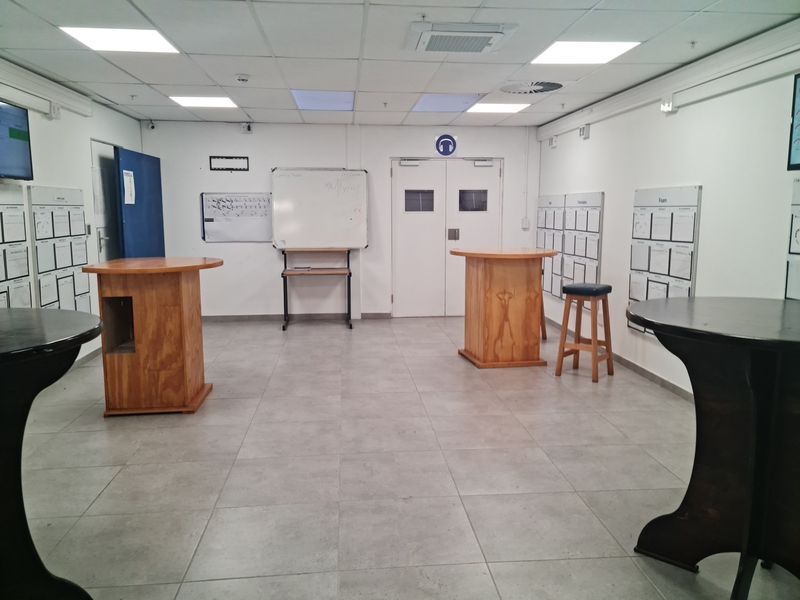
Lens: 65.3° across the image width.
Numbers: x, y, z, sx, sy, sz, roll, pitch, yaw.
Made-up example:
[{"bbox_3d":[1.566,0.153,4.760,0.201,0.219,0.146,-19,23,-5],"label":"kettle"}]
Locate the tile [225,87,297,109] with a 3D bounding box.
[{"bbox_3d":[-1.342,-1.958,6.097,0.600,0.018,1.200,-1,8,-5],"label":"tile"}]

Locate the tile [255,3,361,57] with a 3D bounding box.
[{"bbox_3d":[-0.527,-1.636,3.807,0.605,0.020,1.195,-1,8,-5],"label":"tile"}]

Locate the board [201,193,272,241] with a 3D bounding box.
[{"bbox_3d":[-2.000,-1.017,7.766,0.880,0.610,0.030,-1,8,-5],"label":"board"}]

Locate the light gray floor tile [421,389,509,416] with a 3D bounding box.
[{"bbox_3d":[0.468,0.766,4.610,0.600,0.010,0.600,-1,8,-5],"label":"light gray floor tile"}]

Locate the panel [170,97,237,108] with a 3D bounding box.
[{"bbox_3d":[-1.981,-2.011,6.345,0.605,0.030,0.598,-1,8,-5],"label":"panel"}]

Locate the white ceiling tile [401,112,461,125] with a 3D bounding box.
[{"bbox_3d":[0.352,-2.147,7.392,0.600,0.018,1.080,-1,8,-5],"label":"white ceiling tile"}]

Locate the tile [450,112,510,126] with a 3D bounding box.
[{"bbox_3d":[0.957,-2.151,7.399,0.605,0.020,0.973,-1,8,-5],"label":"tile"}]

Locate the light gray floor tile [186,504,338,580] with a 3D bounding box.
[{"bbox_3d":[-0.568,1.043,2.729,0.600,0.012,0.600,-1,8,-5],"label":"light gray floor tile"}]

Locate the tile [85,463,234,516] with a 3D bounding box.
[{"bbox_3d":[-1.222,0.973,3.271,0.600,0.012,0.600,-1,8,-5],"label":"tile"}]

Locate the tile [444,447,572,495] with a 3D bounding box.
[{"bbox_3d":[0.573,0.939,3.427,0.600,0.010,0.600,-1,8,-5],"label":"tile"}]

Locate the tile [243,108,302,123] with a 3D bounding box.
[{"bbox_3d":[-1.457,-2.148,7.290,0.603,0.018,1.010,-1,8,-5],"label":"tile"}]

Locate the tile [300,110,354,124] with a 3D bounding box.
[{"bbox_3d":[-0.848,-2.155,7.349,0.603,0.018,1.018,-1,8,-5],"label":"tile"}]

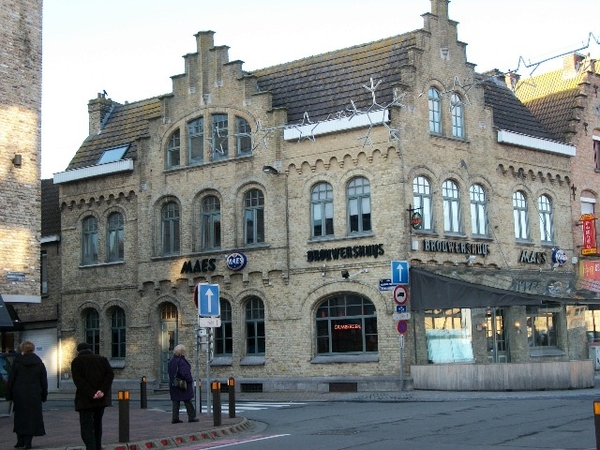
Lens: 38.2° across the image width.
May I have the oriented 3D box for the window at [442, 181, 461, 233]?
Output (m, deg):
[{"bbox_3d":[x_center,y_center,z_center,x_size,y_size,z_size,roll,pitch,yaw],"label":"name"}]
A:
[{"bbox_3d":[4.920,-0.585,28.073,0.881,1.778,0.200,5,-11,-37],"label":"window"}]

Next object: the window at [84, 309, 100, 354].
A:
[{"bbox_3d":[-8.227,4.336,34.415,0.840,2.060,0.200,-7,-11,32],"label":"window"}]

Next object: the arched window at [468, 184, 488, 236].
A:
[{"bbox_3d":[6.103,-0.514,29.571,0.984,1.881,0.200,5,-11,-38],"label":"arched window"}]

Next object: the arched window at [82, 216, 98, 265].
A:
[{"bbox_3d":[-8.465,0.624,35.032,0.920,1.990,0.200,-7,-11,32],"label":"arched window"}]

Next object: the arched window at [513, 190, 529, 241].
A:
[{"bbox_3d":[7.694,-0.305,30.178,0.877,1.783,0.200,5,-11,-37],"label":"arched window"}]

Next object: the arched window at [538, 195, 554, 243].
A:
[{"bbox_3d":[9.087,-0.241,31.875,1.001,1.870,0.200,5,-11,-38],"label":"arched window"}]

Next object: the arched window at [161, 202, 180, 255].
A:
[{"bbox_3d":[-4.877,0.136,32.748,0.930,2.020,0.200,-7,-11,32],"label":"arched window"}]

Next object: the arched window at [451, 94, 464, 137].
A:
[{"bbox_3d":[5.426,-3.734,29.786,0.680,1.600,0.200,6,-11,-37],"label":"arched window"}]

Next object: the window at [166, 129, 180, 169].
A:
[{"bbox_3d":[-4.808,-2.870,32.929,0.698,1.477,0.200,-7,-10,32],"label":"window"}]

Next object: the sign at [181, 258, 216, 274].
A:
[{"bbox_3d":[-3.686,1.506,31.439,1.647,0.451,0.120,-7,-10,32],"label":"sign"}]

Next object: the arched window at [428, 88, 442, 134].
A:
[{"bbox_3d":[4.534,-3.812,29.098,0.660,1.650,0.200,6,-11,-37],"label":"arched window"}]

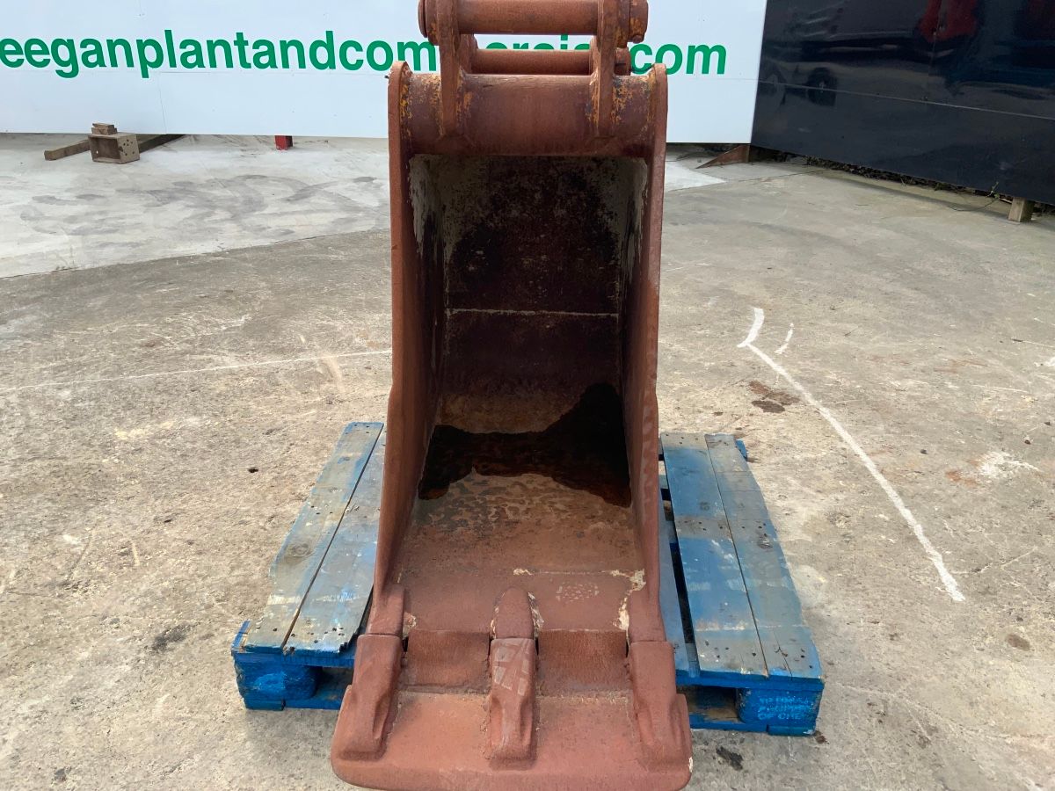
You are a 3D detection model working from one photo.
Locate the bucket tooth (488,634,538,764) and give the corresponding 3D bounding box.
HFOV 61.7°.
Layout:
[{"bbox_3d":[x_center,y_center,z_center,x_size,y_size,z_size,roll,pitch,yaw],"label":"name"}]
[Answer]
[{"bbox_3d":[-0.025,0.564,1.621,0.088,0.088,0.230,1,30,1],"label":"bucket tooth"}]

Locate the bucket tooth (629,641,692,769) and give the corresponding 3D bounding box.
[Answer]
[{"bbox_3d":[0.239,0.568,1.618,0.088,0.088,0.230,1,30,1],"label":"bucket tooth"}]

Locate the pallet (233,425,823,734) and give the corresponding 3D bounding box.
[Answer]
[{"bbox_3d":[0.023,0.392,2.257,1.200,0.164,1.000,2,26,3],"label":"pallet"}]

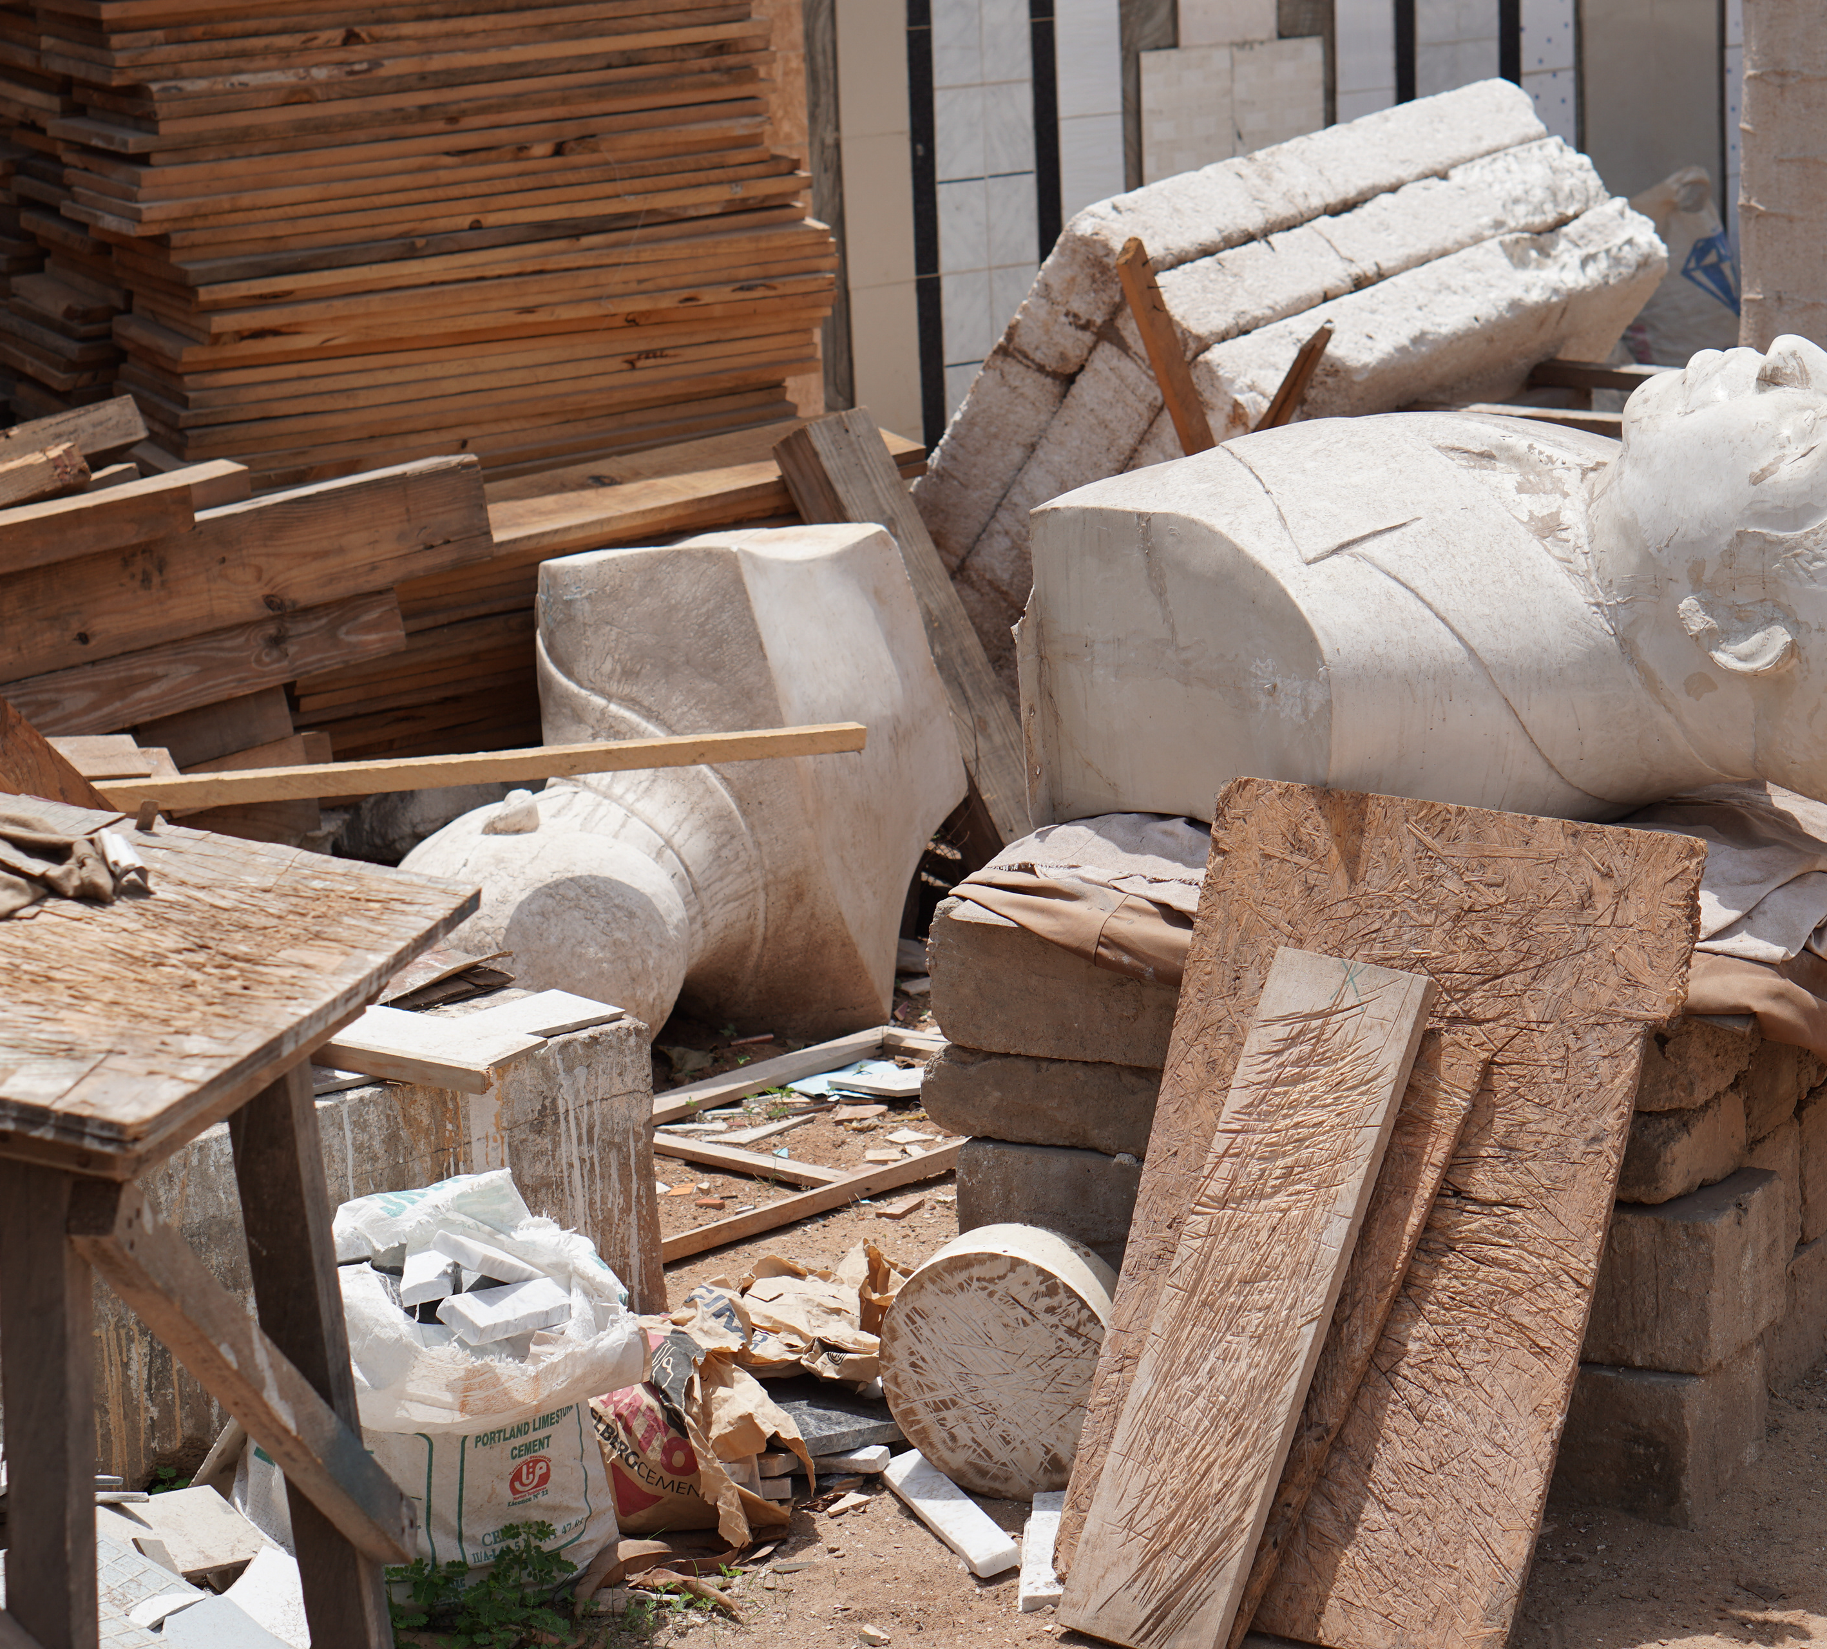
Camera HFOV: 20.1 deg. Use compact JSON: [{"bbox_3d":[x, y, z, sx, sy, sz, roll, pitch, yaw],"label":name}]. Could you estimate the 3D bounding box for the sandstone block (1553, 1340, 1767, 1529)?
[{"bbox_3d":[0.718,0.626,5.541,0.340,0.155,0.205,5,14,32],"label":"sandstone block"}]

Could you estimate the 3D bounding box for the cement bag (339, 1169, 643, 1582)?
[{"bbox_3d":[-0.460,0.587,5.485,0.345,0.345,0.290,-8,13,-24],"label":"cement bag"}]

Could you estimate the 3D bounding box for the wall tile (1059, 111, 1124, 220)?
[{"bbox_3d":[0.414,-1.473,11.936,0.205,0.332,0.010,-12,15,-40],"label":"wall tile"}]

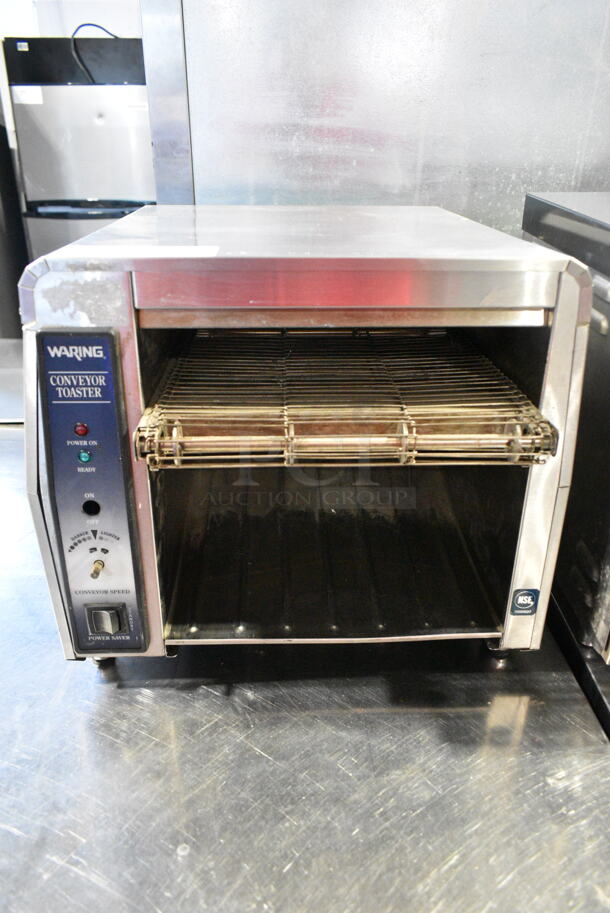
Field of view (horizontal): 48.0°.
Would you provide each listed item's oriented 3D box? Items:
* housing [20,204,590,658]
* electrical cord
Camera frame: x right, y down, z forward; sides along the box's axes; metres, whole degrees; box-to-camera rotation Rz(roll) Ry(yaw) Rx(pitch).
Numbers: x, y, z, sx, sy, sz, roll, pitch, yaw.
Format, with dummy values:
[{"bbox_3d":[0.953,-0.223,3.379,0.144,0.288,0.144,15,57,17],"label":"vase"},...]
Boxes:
[{"bbox_3d":[-0.006,-0.069,0.674,0.370,0.300,0.405,-1,24,-2],"label":"housing"},{"bbox_3d":[-0.890,-1.700,2.920,0.205,0.230,0.120,0,24,0],"label":"electrical cord"}]

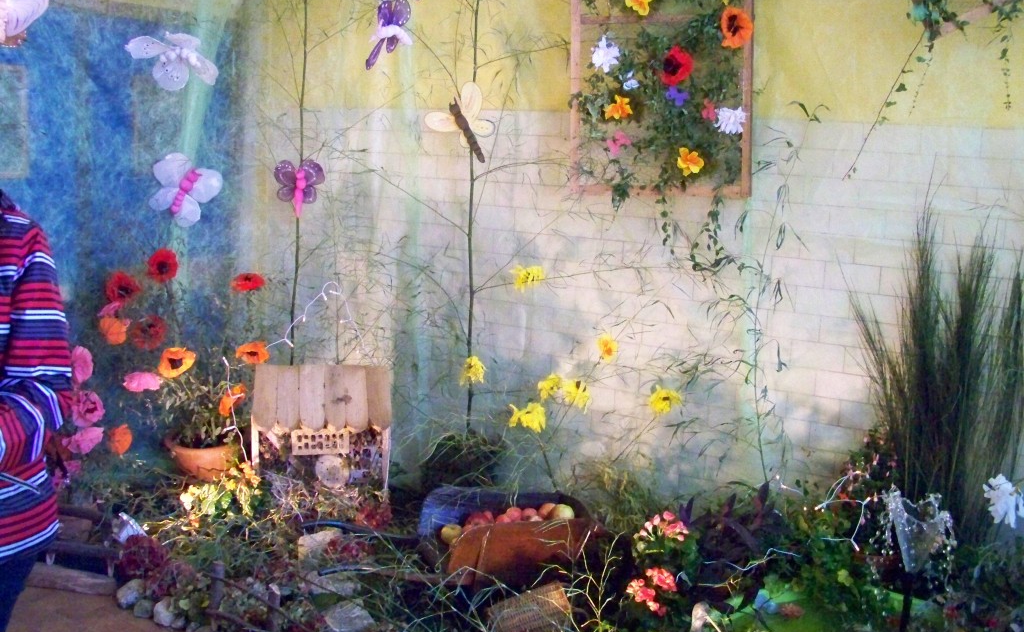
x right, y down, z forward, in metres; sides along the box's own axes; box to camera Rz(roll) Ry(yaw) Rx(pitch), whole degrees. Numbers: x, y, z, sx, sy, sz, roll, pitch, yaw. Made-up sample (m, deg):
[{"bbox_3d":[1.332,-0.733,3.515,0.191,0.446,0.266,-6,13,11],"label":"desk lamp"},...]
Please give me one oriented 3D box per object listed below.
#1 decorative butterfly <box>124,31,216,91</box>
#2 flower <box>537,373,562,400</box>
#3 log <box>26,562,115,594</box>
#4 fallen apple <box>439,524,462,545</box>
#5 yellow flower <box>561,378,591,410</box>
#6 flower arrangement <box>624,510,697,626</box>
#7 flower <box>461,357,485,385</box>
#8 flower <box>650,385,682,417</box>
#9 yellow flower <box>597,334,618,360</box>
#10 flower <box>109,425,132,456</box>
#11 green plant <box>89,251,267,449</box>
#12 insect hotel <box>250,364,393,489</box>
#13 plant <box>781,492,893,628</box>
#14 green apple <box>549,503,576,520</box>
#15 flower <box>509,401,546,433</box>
[{"bbox_3d":[-1.099,-0.821,3.150,0.270,0.120,0.220,2,41,-2],"label":"decorative butterfly"},{"bbox_3d":[0.138,0.260,3.600,0.095,0.100,0.085,-1,5,-15],"label":"flower"},{"bbox_3d":[-1.620,0.955,3.550,0.420,0.075,0.080,2,5,14],"label":"log"},{"bbox_3d":[-0.211,0.750,3.350,0.073,0.067,0.073,1,5,0],"label":"fallen apple"},{"bbox_3d":[0.250,0.310,3.850,0.115,0.120,0.085,2,11,0],"label":"yellow flower"},{"bbox_3d":[0.479,0.815,3.150,0.225,0.360,0.220,1,5,0],"label":"flower arrangement"},{"bbox_3d":[-0.162,0.229,4.100,0.105,0.115,0.085,2,11,0],"label":"flower"},{"bbox_3d":[0.566,0.312,3.600,0.122,0.115,0.090,1,5,0],"label":"flower"},{"bbox_3d":[0.357,0.114,3.650,0.085,0.103,0.070,-1,5,-18],"label":"yellow flower"},{"bbox_3d":[-1.464,0.466,3.650,0.090,0.115,0.085,-1,5,-21],"label":"flower"},{"bbox_3d":[-1.380,0.132,4.100,0.680,0.770,0.520,0,12,-12],"label":"green plant"},{"bbox_3d":[-0.769,0.455,3.950,0.560,0.500,0.260,1,12,-6],"label":"insect hotel"},{"bbox_3d":[1.064,0.801,3.200,0.360,0.430,0.340,1,5,0],"label":"plant"},{"bbox_3d":[0.178,0.693,3.400,0.077,0.070,0.077,2,11,0],"label":"green apple"},{"bbox_3d":[0.060,0.391,3.800,0.140,0.120,0.100,3,12,5],"label":"flower"}]

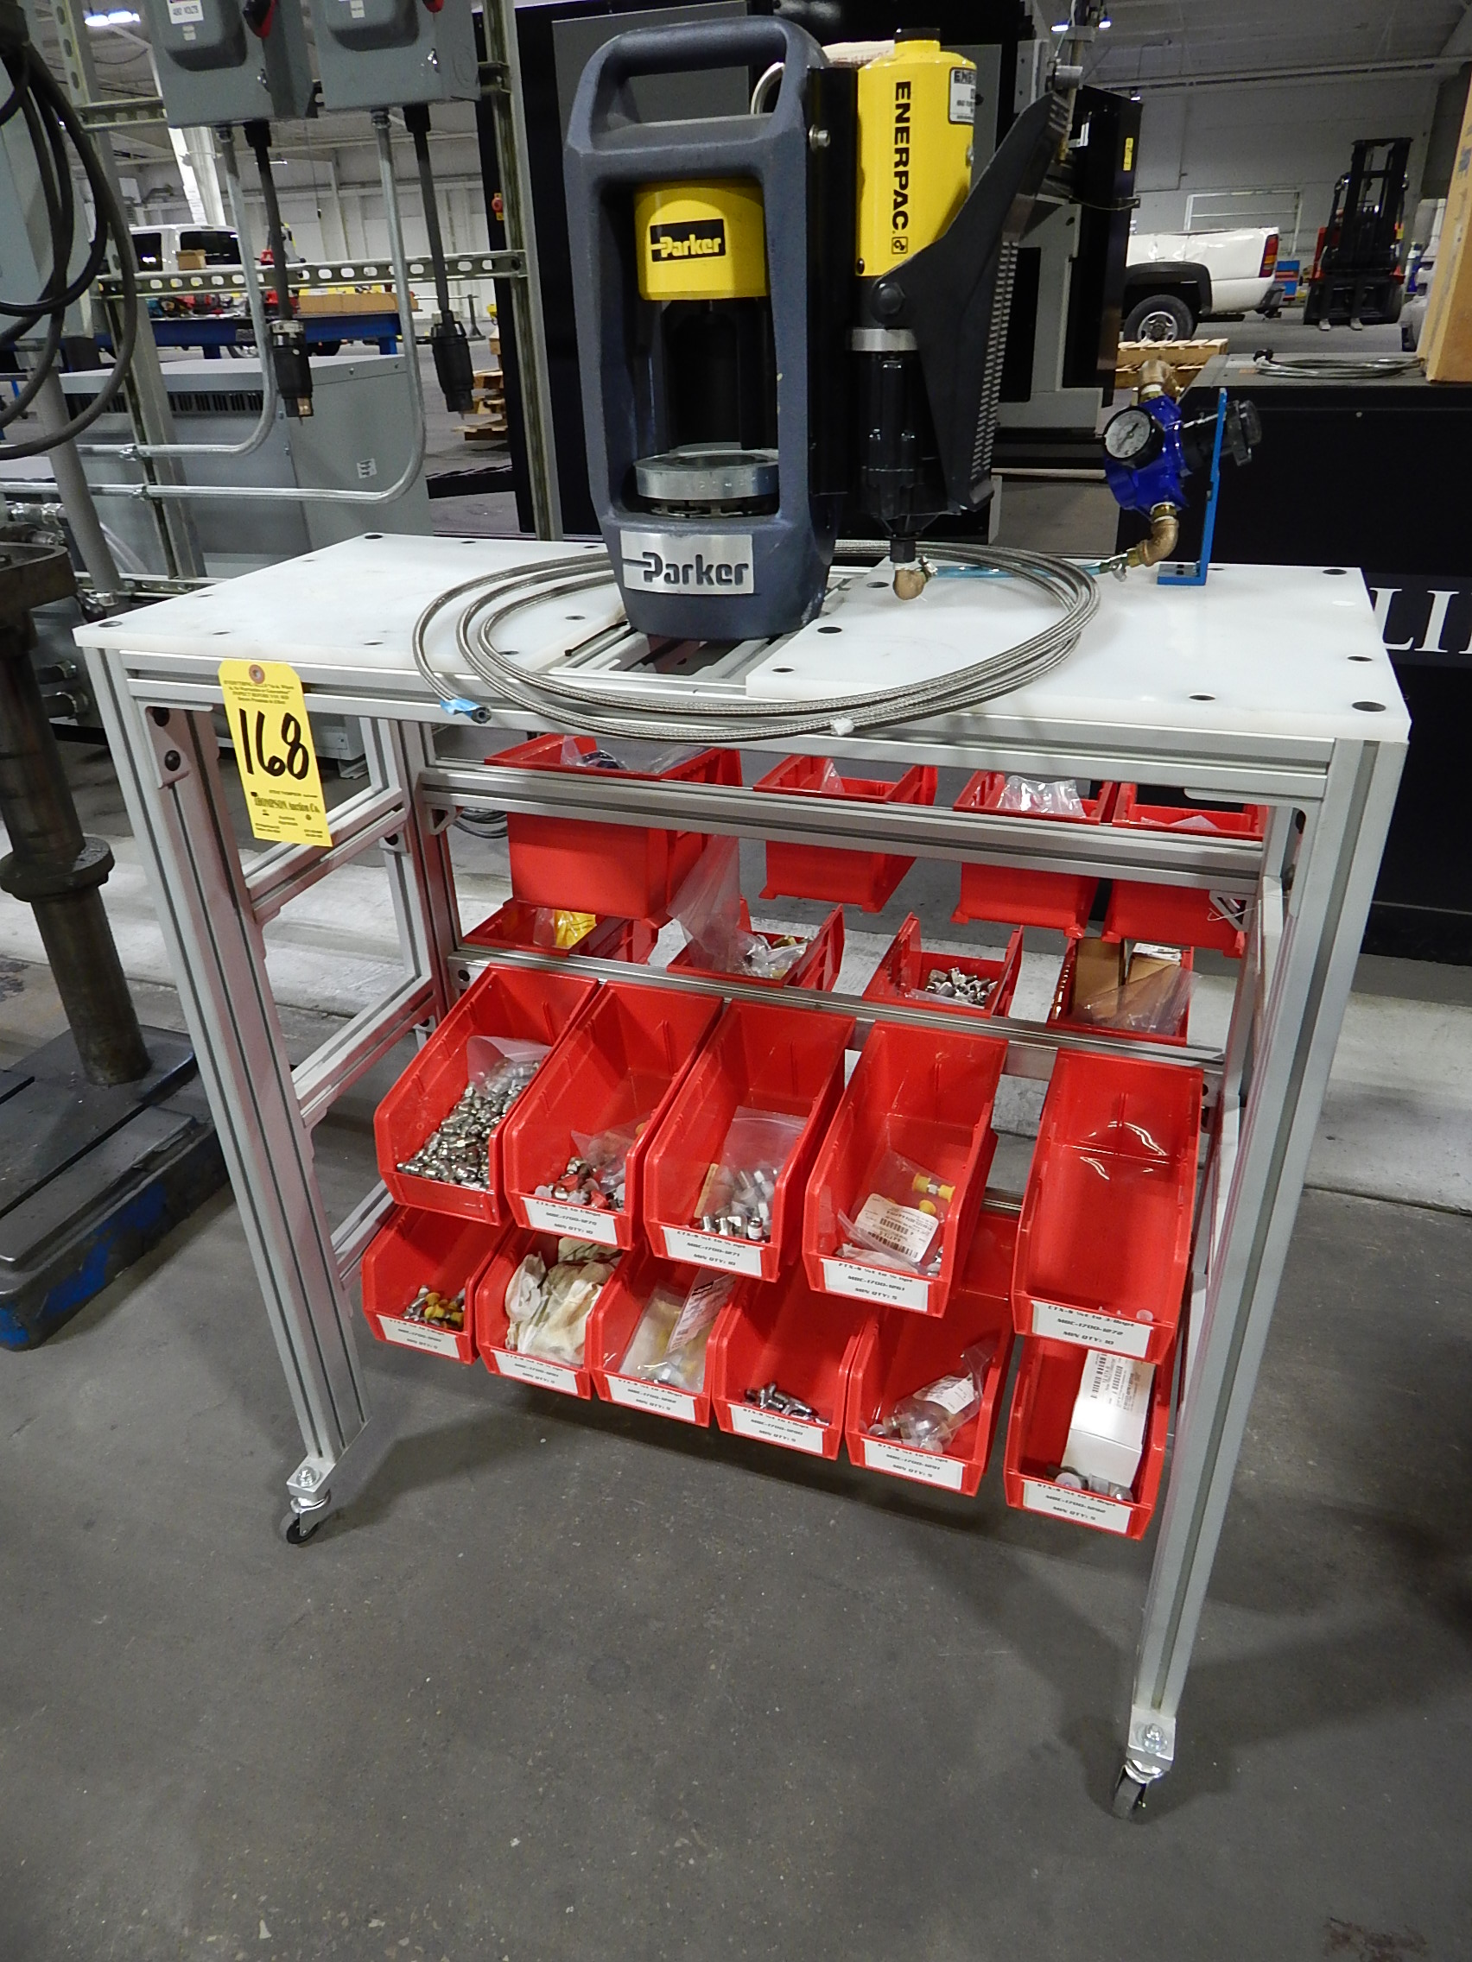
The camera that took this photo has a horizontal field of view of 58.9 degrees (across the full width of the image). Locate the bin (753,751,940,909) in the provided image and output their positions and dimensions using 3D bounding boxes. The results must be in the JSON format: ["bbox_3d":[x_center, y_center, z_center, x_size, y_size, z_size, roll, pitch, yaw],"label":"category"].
[{"bbox_3d":[0.133,-0.193,1.503,0.140,0.125,0.277,8,27,18],"label":"bin"}]

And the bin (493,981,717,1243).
[{"bbox_3d":[-0.120,0.140,1.401,0.140,0.125,0.277,8,38,18],"label":"bin"}]

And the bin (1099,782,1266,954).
[{"bbox_3d":[0.475,-0.142,1.372,0.141,0.127,0.276,8,28,18],"label":"bin"}]

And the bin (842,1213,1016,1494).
[{"bbox_3d":[0.224,0.388,1.411,0.141,0.127,0.276,8,37,18],"label":"bin"}]

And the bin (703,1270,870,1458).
[{"bbox_3d":[0.087,0.370,1.454,0.140,0.125,0.277,8,36,18],"label":"bin"}]

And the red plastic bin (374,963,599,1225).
[{"bbox_3d":[-0.263,0.121,1.451,0.140,0.125,0.277,8,39,18],"label":"red plastic bin"}]

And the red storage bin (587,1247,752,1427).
[{"bbox_3d":[-0.047,0.348,1.498,0.141,0.127,0.276,8,37,18],"label":"red storage bin"}]

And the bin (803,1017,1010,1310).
[{"bbox_3d":[0.175,0.182,1.311,0.141,0.127,0.276,8,37,18],"label":"bin"}]

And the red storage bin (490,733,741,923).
[{"bbox_3d":[-0.132,-0.210,1.577,0.210,0.176,0.274,8,28,18],"label":"red storage bin"}]

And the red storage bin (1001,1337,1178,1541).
[{"bbox_3d":[0.376,0.410,1.362,0.141,0.127,0.276,8,37,18],"label":"red storage bin"}]

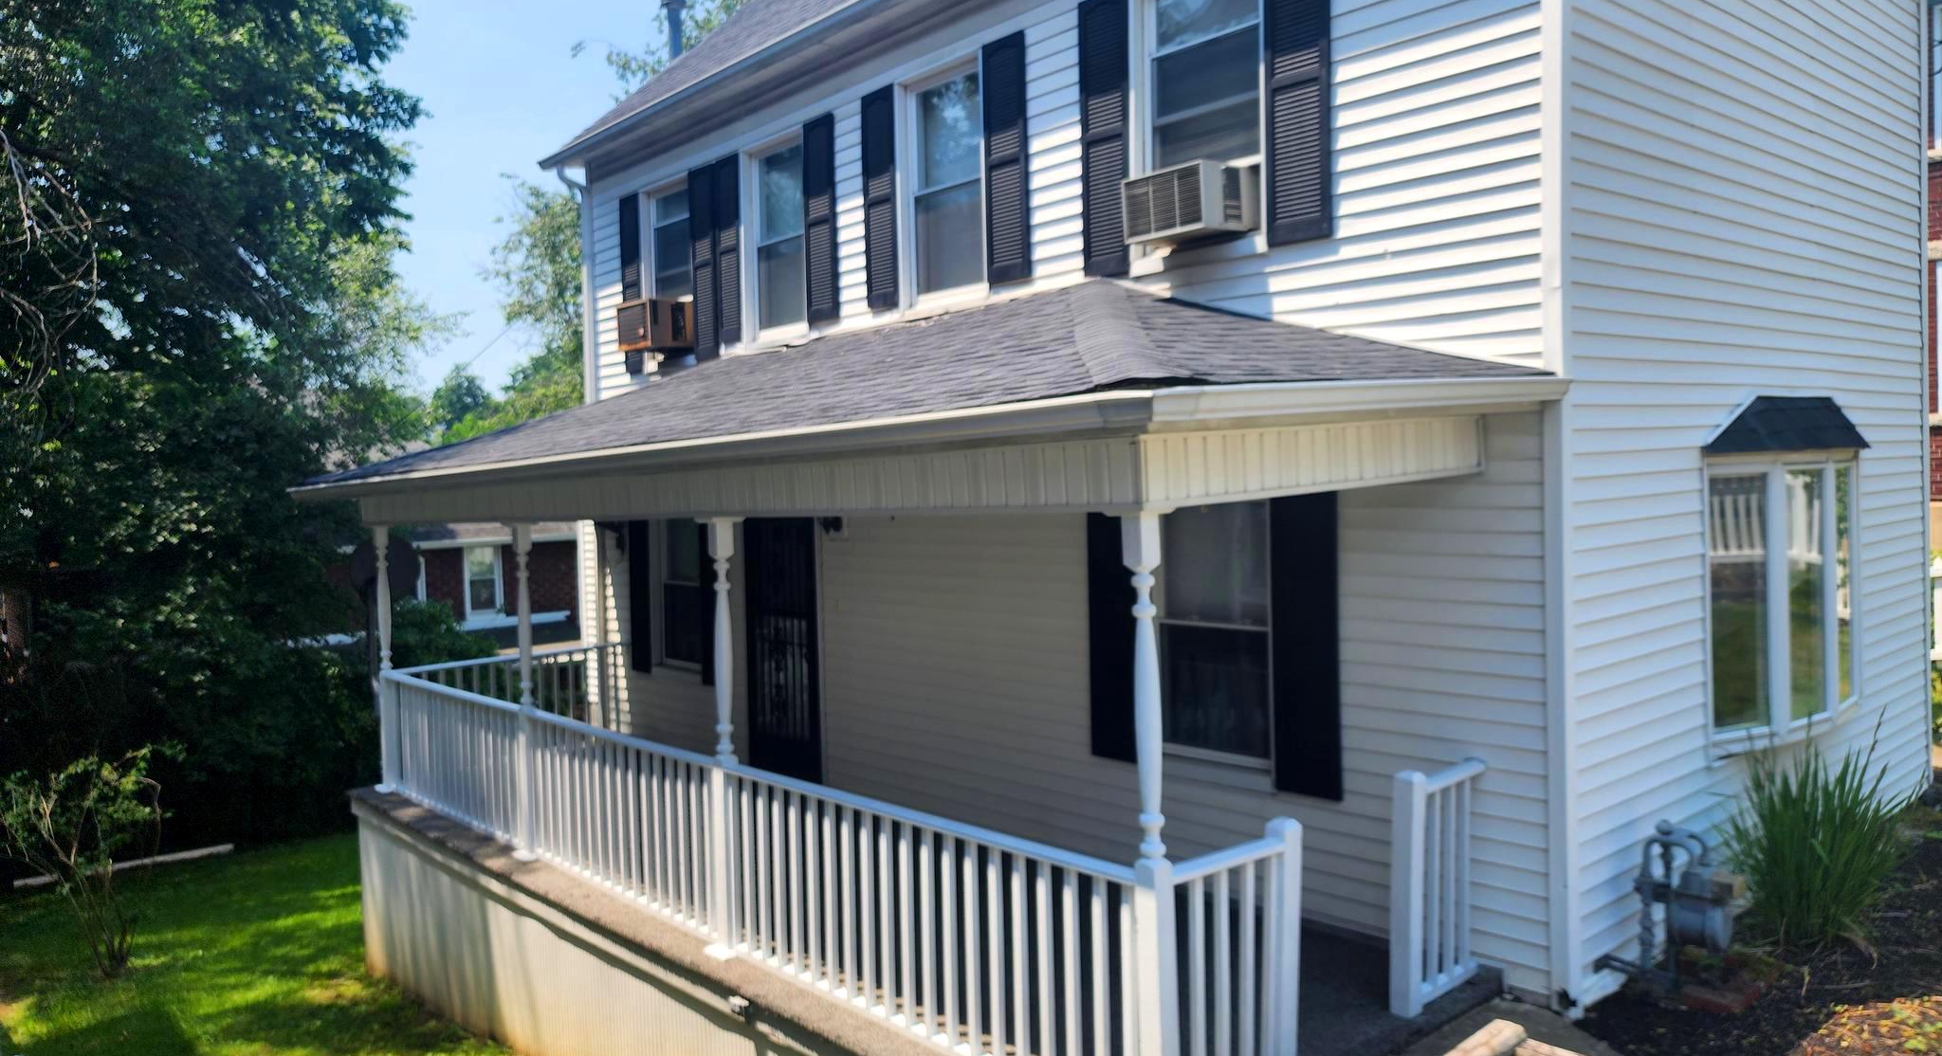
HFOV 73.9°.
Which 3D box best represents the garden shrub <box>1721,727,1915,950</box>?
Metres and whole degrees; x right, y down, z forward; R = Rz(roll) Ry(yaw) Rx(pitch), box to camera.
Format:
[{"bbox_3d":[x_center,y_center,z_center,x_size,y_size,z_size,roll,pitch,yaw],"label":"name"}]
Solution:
[{"bbox_3d":[3.920,1.450,5.980,0.850,1.020,0.880,-5,3,-41],"label":"garden shrub"}]

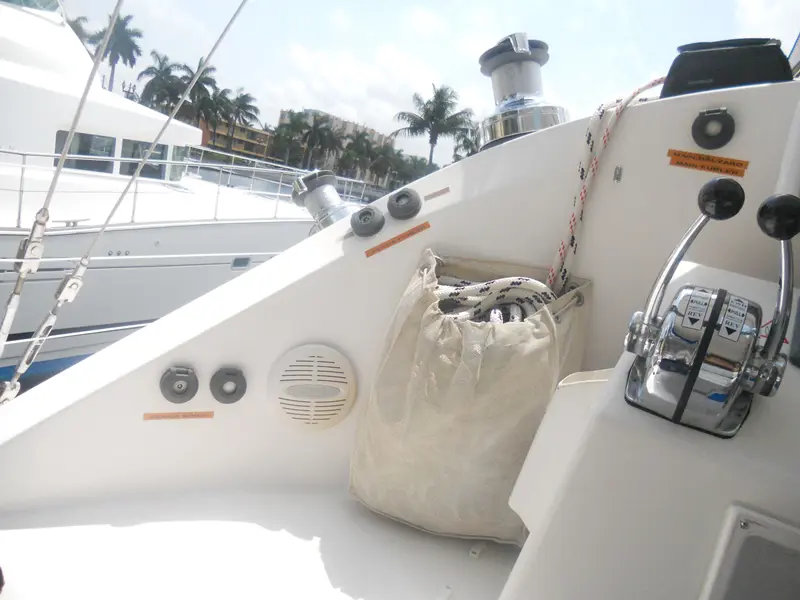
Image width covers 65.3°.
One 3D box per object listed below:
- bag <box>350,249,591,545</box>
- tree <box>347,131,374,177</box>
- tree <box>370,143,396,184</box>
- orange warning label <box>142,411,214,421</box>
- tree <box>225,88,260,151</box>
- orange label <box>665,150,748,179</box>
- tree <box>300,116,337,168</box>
[{"bbox_3d":[0.119,0.174,1.150,0.340,0.450,0.240,7,11,-2],"label":"bag"},{"bbox_3d":[-7.055,-24.310,105.859,4.700,8.700,4.700,8,11,0],"label":"tree"},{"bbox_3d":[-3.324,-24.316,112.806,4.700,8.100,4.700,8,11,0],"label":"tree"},{"bbox_3d":[-0.389,0.205,1.100,0.117,0.013,0.002,2,5,-20],"label":"orange warning label"},{"bbox_3d":[-21.259,-22.728,83.033,4.900,10.400,4.900,8,11,0],"label":"tree"},{"bbox_3d":[0.483,-0.215,0.981,0.118,0.025,0.002,16,6,24],"label":"orange label"},{"bbox_3d":[-11.913,-22.066,88.835,5.100,8.400,5.100,8,11,0],"label":"tree"}]

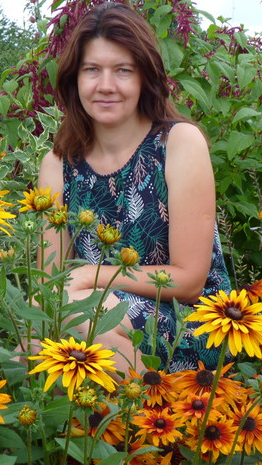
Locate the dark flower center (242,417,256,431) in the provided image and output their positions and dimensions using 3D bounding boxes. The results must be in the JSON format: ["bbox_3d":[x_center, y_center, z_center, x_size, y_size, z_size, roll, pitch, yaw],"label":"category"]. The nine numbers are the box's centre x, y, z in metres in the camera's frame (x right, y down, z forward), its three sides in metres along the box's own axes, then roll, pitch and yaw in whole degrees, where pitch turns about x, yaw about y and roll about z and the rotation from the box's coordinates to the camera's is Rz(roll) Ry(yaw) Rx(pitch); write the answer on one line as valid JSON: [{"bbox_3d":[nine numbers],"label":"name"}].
[{"bbox_3d":[0.180,0.291,0.820,0.021,0.017,0.021,0,45,0],"label":"dark flower center"}]

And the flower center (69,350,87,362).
[{"bbox_3d":[-0.066,0.154,0.670,0.021,0.013,0.021,0,20,0],"label":"flower center"}]

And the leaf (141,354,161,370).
[{"bbox_3d":[0.034,0.214,0.880,0.033,0.028,0.013,-6,0,-2],"label":"leaf"}]

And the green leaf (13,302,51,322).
[{"bbox_3d":[-0.136,0.110,0.740,0.055,0.018,0.030,13,36,-16],"label":"green leaf"}]

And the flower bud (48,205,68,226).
[{"bbox_3d":[-0.099,-0.023,0.730,0.026,0.028,0.026,0,14,0],"label":"flower bud"}]

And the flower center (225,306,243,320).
[{"bbox_3d":[0.150,0.118,0.780,0.026,0.018,0.026,6,33,-3],"label":"flower center"}]

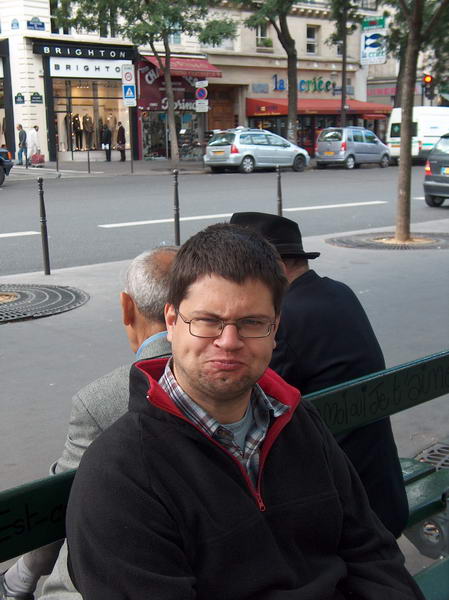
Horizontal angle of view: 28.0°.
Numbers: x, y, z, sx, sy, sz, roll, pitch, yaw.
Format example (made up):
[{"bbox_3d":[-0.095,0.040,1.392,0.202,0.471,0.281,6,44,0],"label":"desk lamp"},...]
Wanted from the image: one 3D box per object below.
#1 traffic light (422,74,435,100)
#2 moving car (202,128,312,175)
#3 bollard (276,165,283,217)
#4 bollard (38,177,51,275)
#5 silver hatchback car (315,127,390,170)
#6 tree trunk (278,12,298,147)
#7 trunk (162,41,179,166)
[{"bbox_3d":[9.048,-9.425,39.946,0.420,1.120,0.380,9,14,39],"label":"traffic light"},{"bbox_3d":[1.296,-5.535,33.358,4.400,1.540,1.780,-10,15,-42],"label":"moving car"},{"bbox_3d":[0.733,-1.252,11.939,0.075,1.053,0.075,-2,11,0],"label":"bollard"},{"bbox_3d":[-1.931,-0.791,9.663,0.075,1.050,0.075,-1,11,0],"label":"bollard"},{"bbox_3d":[5.361,-6.324,36.979,3.550,1.670,1.640,-11,15,-43],"label":"silver hatchback car"},{"bbox_3d":[2.539,-8.440,36.259,0.800,5.860,0.600,0,11,0],"label":"tree trunk"},{"bbox_3d":[-1.931,-6.986,32.257,0.550,4.590,0.420,0,11,0],"label":"trunk"}]

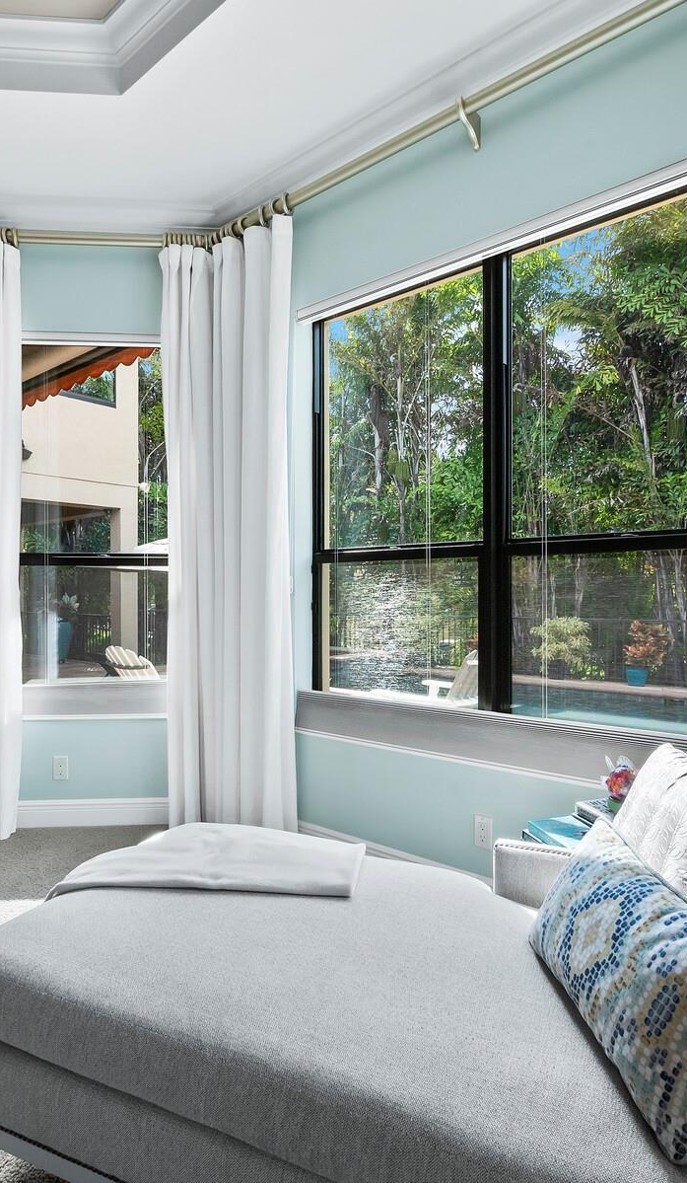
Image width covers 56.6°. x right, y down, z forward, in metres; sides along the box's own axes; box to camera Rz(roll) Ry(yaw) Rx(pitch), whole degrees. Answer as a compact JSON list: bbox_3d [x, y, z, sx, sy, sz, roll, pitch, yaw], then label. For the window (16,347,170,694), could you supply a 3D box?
[{"bbox_3d":[-1.252,-0.377,3.309,0.936,1.760,0.140,0,0,-6],"label":"window"}]

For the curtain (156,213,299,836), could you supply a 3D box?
[{"bbox_3d":[-0.527,-0.250,3.019,0.810,2.825,0.219,0,0,28],"label":"curtain"}]

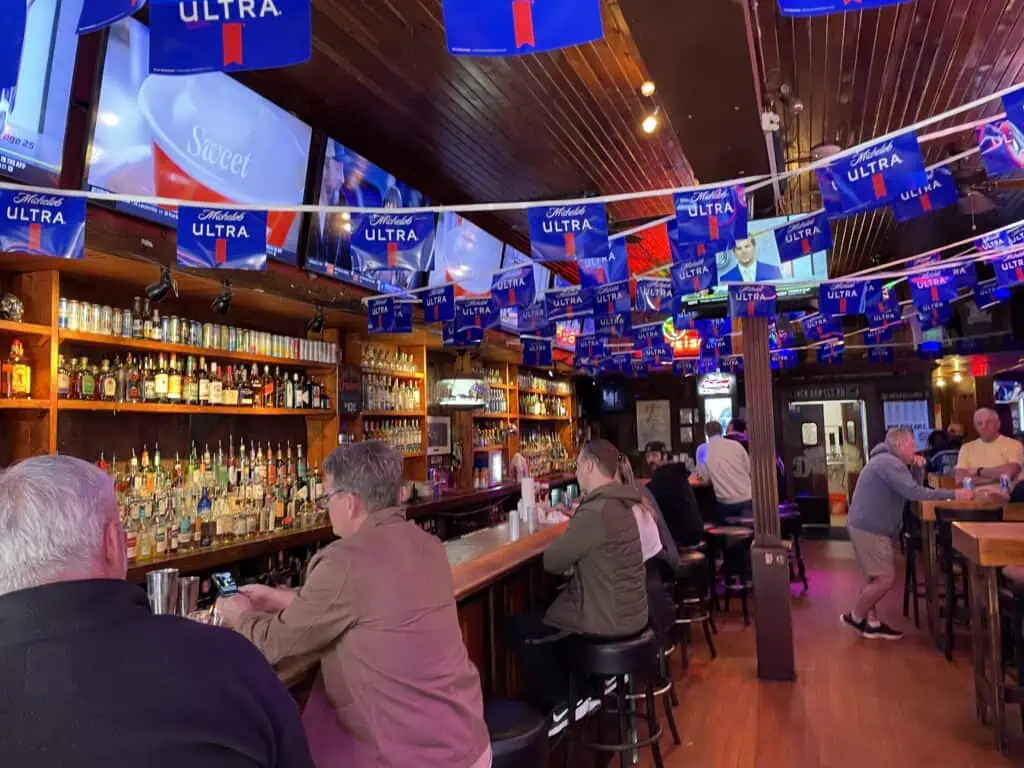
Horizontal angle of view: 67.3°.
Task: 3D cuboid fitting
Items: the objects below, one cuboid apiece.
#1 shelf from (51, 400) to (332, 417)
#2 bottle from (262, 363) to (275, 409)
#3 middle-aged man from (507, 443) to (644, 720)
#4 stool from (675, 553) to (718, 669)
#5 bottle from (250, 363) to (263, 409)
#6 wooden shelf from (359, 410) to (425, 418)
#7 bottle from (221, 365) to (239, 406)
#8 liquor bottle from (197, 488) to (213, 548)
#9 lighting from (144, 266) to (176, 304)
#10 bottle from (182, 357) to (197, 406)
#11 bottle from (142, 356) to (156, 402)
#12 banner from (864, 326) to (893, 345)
[{"bbox_3d":[-1.949,0.167,4.969,0.280,0.042,2.347,-4,-4,21],"label":"shelf"},{"bbox_3d":[-1.704,0.019,5.382,0.080,0.306,0.080,-4,-5,21],"label":"bottle"},{"bbox_3d":[0.325,0.865,3.500,0.710,1.200,0.540,-4,-4,30],"label":"middle-aged man"},{"bbox_3d":[1.267,1.634,5.705,0.430,0.760,0.430,-4,-5,21],"label":"stool"},{"bbox_3d":[-1.752,0.015,5.263,0.080,0.306,0.080,-4,-5,21],"label":"bottle"},{"bbox_3d":[-1.136,0.263,6.702,0.260,0.038,1.021,-4,-4,24],"label":"wooden shelf"},{"bbox_3d":[-1.908,0.008,5.193,0.085,0.265,0.095,-3,-4,20],"label":"bottle"},{"bbox_3d":[-1.665,0.729,4.165,0.085,0.325,0.085,-4,-4,24],"label":"liquor bottle"},{"bbox_3d":[-1.850,-0.524,4.048,0.150,0.185,0.100,-2,-4,8],"label":"lighting"},{"bbox_3d":[-1.974,-0.021,4.709,0.080,0.290,0.080,-4,-4,24],"label":"bottle"},{"bbox_3d":[-2.146,-0.030,4.559,0.075,0.270,0.080,-3,-4,20],"label":"bottle"},{"bbox_3d":[4.146,-0.554,8.700,0.305,0.208,0.020,-11,-6,11],"label":"banner"}]

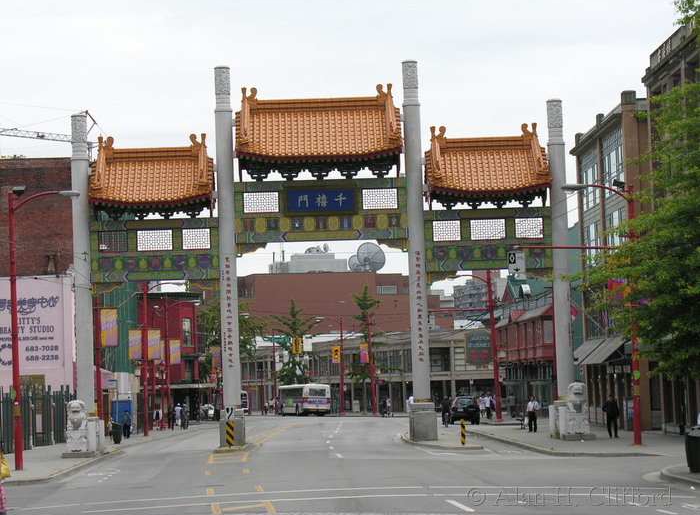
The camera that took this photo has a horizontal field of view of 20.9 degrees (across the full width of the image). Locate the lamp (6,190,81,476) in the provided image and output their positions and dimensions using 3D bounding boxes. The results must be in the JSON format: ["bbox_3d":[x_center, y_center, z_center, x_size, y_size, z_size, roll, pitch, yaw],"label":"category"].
[{"bbox_3d":[-9.469,2.230,59.500,2.250,8.810,0.400,-2,-4,-1],"label":"lamp"}]

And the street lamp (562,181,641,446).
[{"bbox_3d":[8.793,2.024,66.297,2.650,9.100,0.450,-2,-4,0],"label":"street lamp"}]

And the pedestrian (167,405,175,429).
[{"bbox_3d":[-11.781,10.549,125.356,0.530,1.700,0.400,-1,-4,-7],"label":"pedestrian"}]

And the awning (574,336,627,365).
[{"bbox_3d":[12.233,4.755,95.868,1.460,1.400,16.800,-2,-4,0],"label":"awning"}]

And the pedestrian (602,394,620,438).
[{"bbox_3d":[10.357,6.273,75.000,0.620,1.700,0.400,-2,-4,0],"label":"pedestrian"}]

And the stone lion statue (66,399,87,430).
[{"bbox_3d":[-10.690,6.176,74.300,0.820,1.170,1.050,-2,-4,0],"label":"stone lion statue"}]

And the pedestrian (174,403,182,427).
[{"bbox_3d":[-12.794,11.713,141.555,0.520,1.680,0.380,-2,-4,0],"label":"pedestrian"}]

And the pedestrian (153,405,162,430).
[{"bbox_3d":[-12.906,10.734,127.355,0.550,1.680,0.380,-2,-4,0],"label":"pedestrian"}]

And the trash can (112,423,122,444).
[{"bbox_3d":[-11.490,8.689,93.833,0.520,1.020,0.520,-2,-4,0],"label":"trash can"}]

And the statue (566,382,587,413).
[{"bbox_3d":[8.873,5.474,74.300,0.820,1.230,1.050,-2,-4,0],"label":"statue"}]

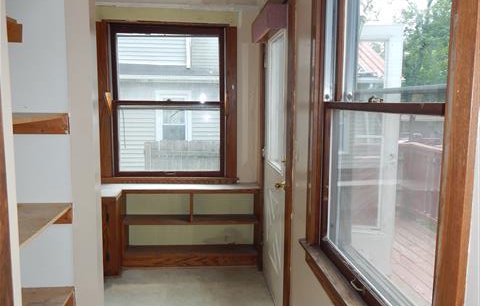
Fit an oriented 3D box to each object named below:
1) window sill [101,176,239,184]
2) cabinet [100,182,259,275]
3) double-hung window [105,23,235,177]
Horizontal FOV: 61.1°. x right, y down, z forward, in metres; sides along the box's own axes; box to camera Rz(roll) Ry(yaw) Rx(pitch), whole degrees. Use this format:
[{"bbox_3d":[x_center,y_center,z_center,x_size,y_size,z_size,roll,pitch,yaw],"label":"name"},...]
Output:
[{"bbox_3d":[-0.648,0.251,3.845,1.289,0.056,0.110,0,6,-6],"label":"window sill"},{"bbox_3d":[-0.579,0.674,3.724,1.479,0.701,0.418,0,6,-6],"label":"cabinet"},{"bbox_3d":[-0.651,-0.459,3.825,1.248,1.419,0.110,0,6,-6],"label":"double-hung window"}]

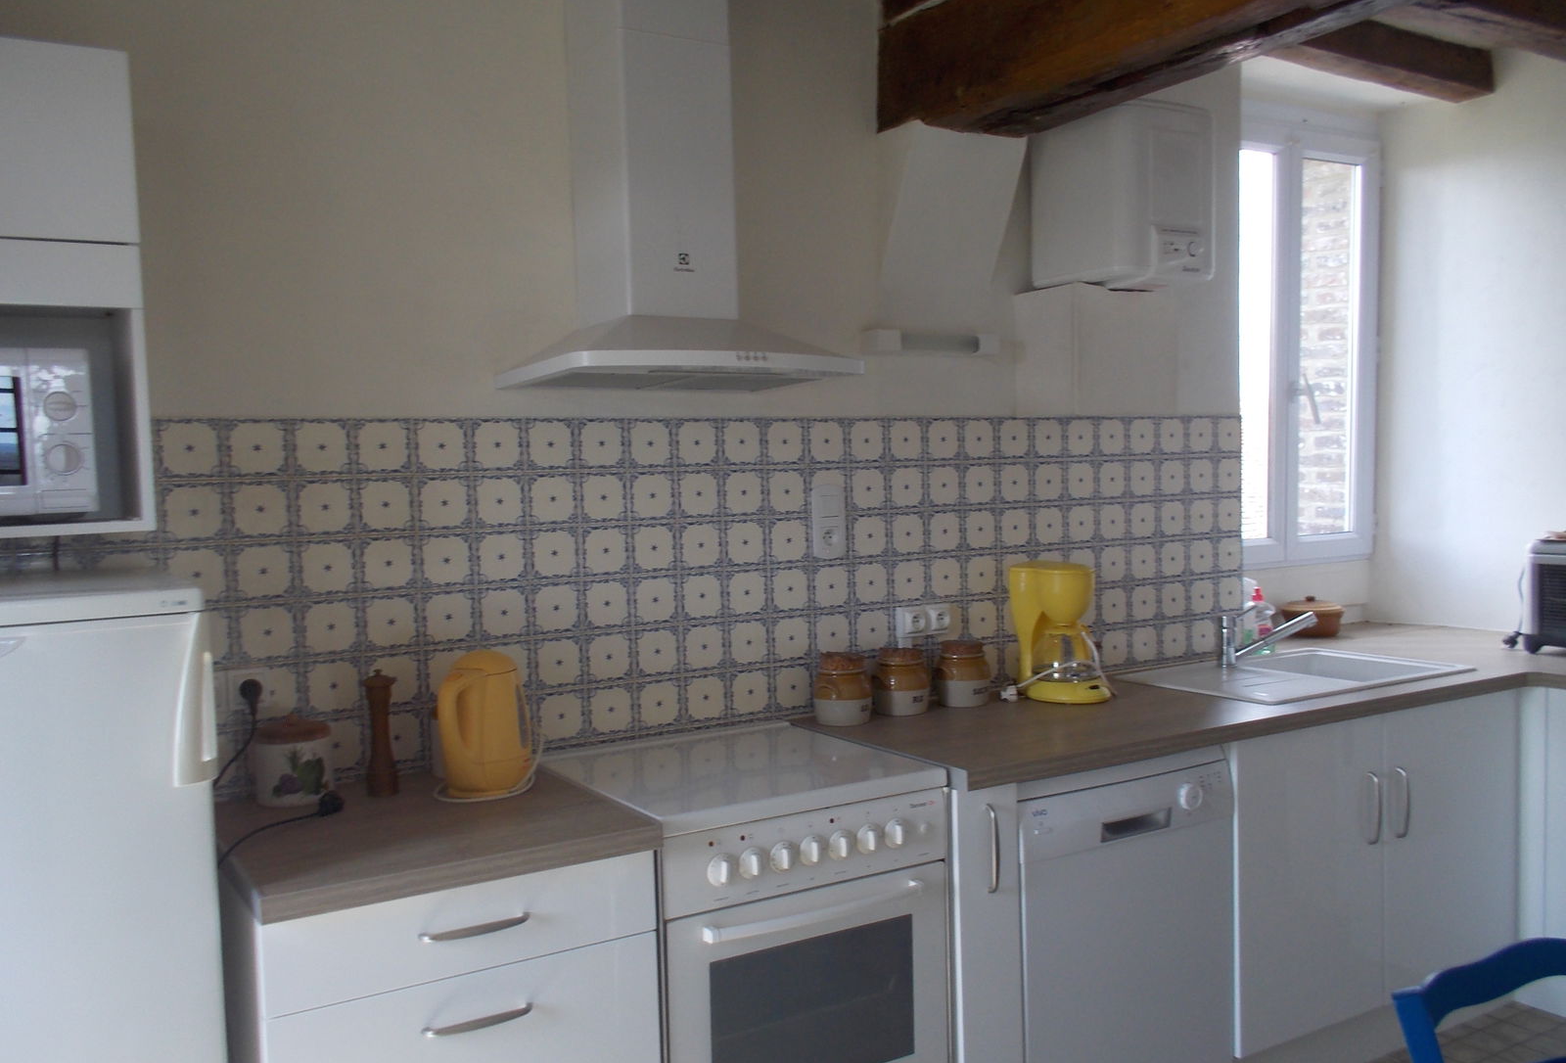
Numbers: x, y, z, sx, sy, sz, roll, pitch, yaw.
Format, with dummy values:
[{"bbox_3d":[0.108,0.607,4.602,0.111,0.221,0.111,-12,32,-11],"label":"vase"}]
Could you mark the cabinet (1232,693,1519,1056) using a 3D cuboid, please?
[{"bbox_3d":[1.284,0.765,3.339,1.050,0.679,0.580,-3,3,-31],"label":"cabinet"}]

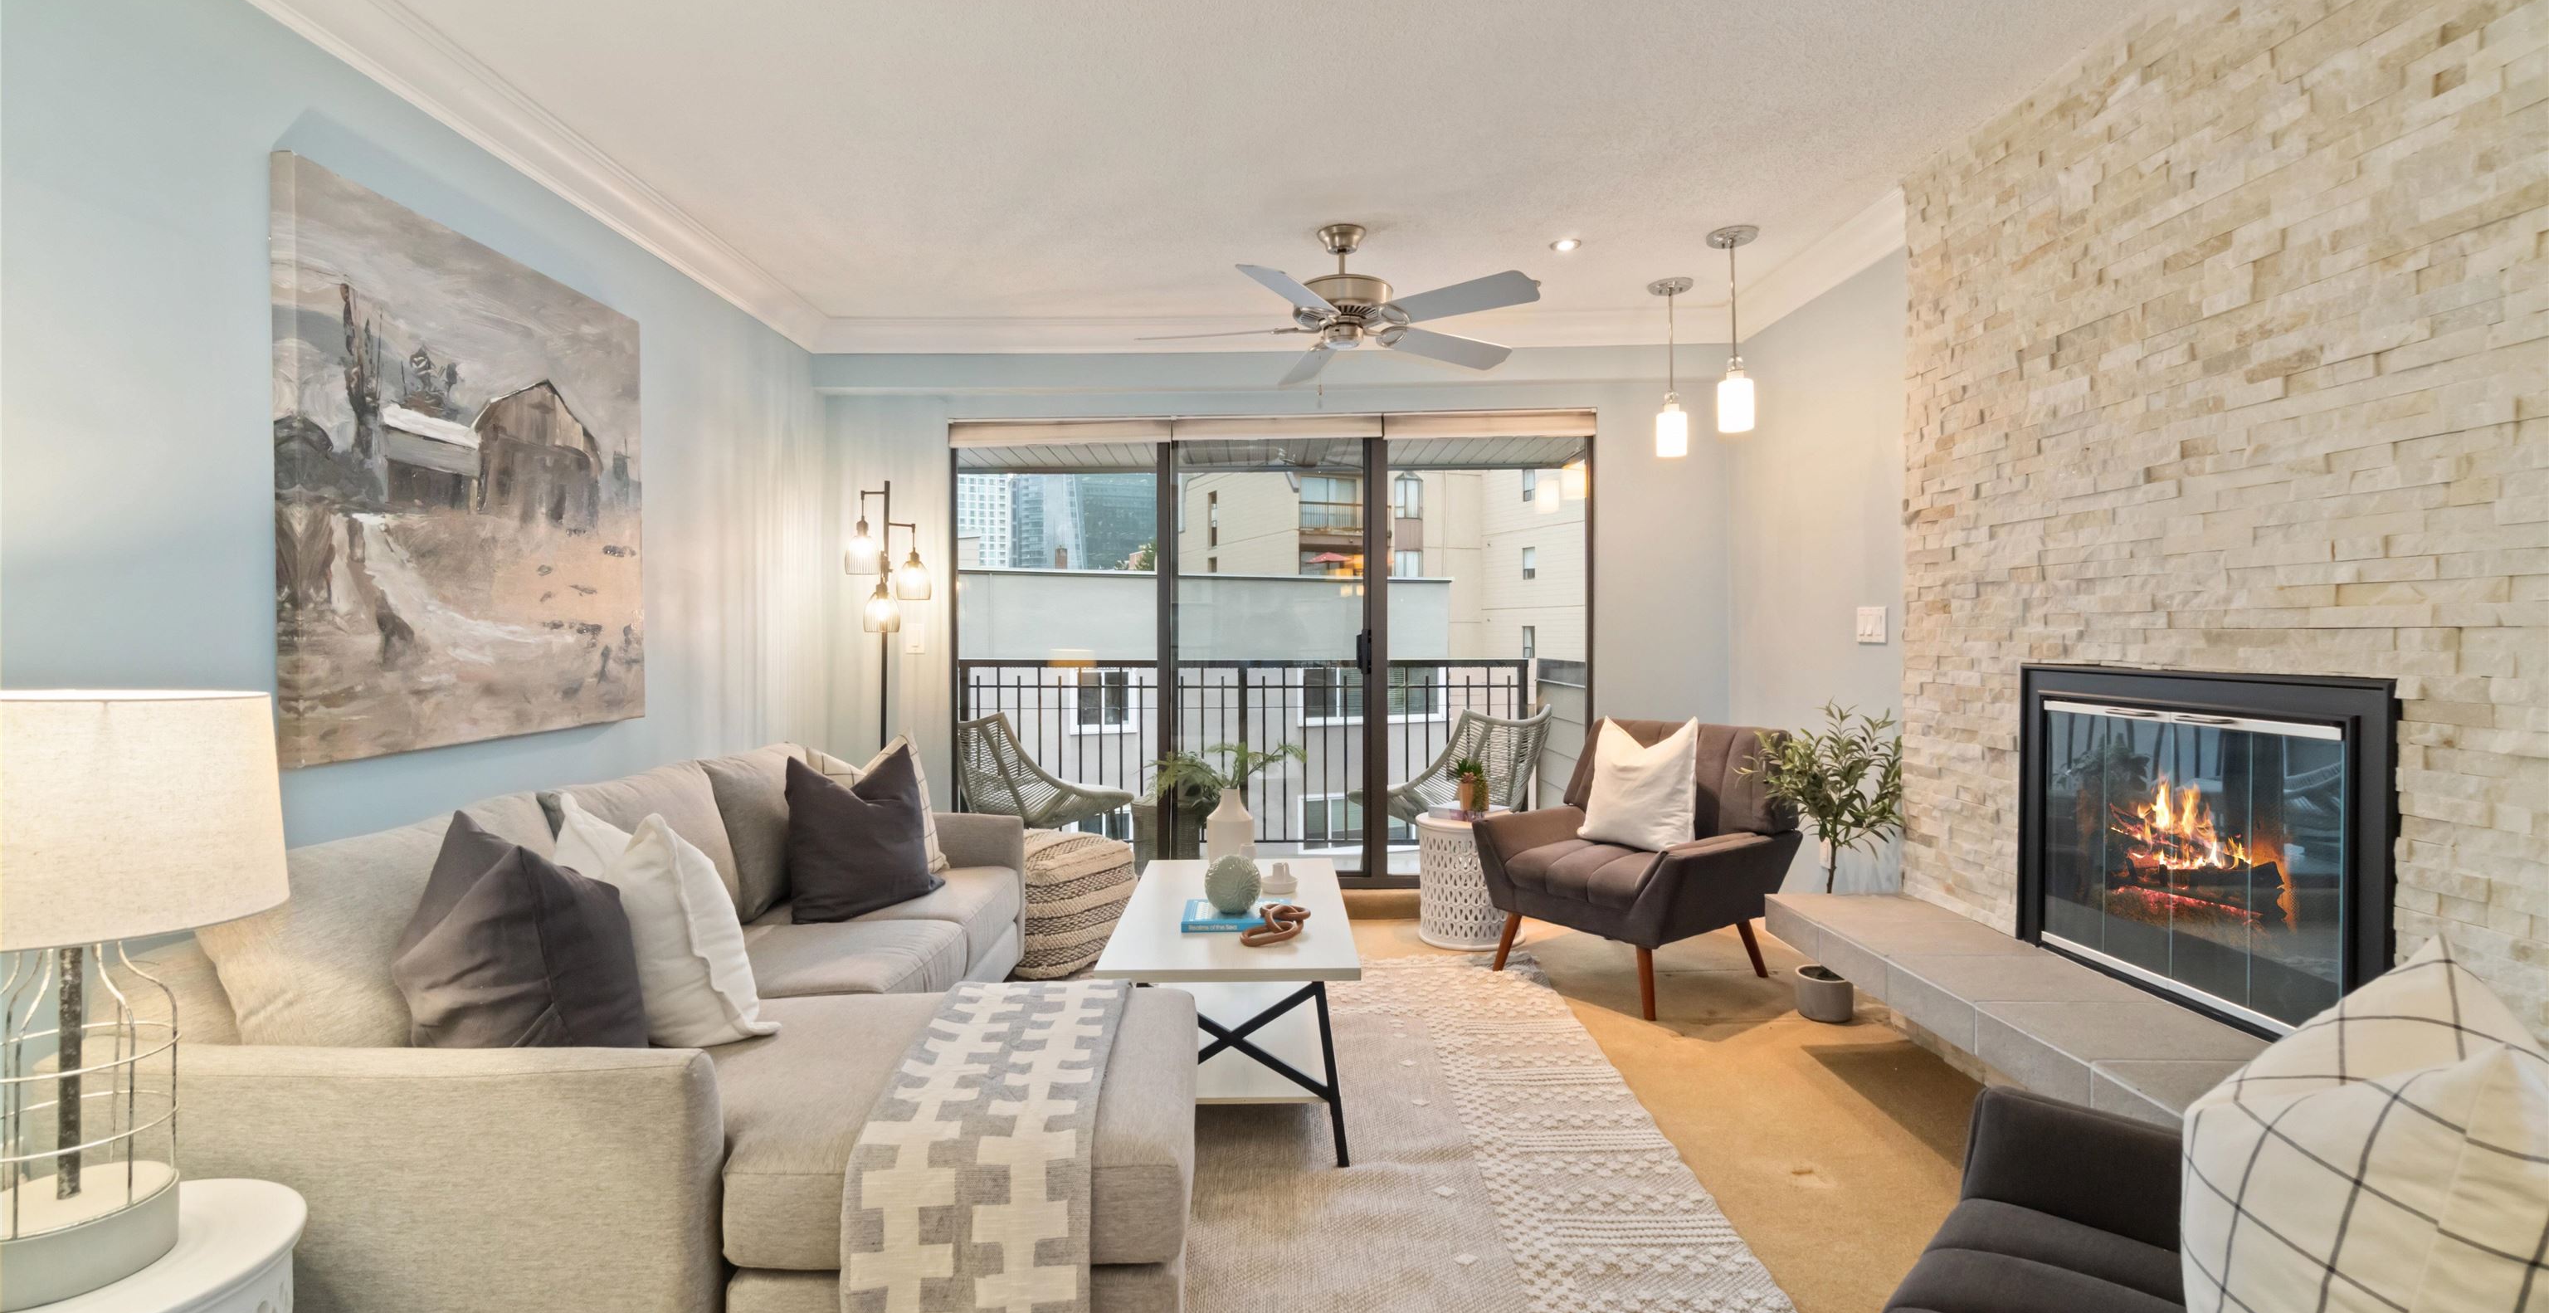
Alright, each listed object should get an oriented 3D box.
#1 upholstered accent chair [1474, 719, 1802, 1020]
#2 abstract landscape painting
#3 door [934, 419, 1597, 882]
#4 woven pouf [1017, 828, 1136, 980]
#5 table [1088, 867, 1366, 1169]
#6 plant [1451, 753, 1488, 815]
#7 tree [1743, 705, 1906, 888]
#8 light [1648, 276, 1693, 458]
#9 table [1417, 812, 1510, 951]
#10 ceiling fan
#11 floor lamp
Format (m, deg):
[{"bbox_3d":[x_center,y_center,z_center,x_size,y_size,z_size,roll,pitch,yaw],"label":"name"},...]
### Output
[{"bbox_3d":[1.276,0.690,3.743,0.820,0.850,0.760,-1,2,-37],"label":"upholstered accent chair"},{"bbox_3d":[-1.821,-0.373,2.504,0.045,1.130,1.090,0,1,-1],"label":"abstract landscape painting"},{"bbox_3d":[-0.004,0.003,4.462,2.680,1.970,0.120,0,1,-1],"label":"door"},{"bbox_3d":[-0.815,0.903,3.965,0.460,0.430,0.460,1,2,37],"label":"woven pouf"},{"bbox_3d":[-0.103,0.910,2.922,0.590,0.460,1.125,0,1,-1],"label":"table"},{"bbox_3d":[0.756,0.493,4.141,0.140,0.235,0.140,0,1,-1],"label":"plant"},{"bbox_3d":[1.660,0.634,3.333,0.450,0.980,0.450,0,1,-1],"label":"tree"},{"bbox_3d":[1.438,-1.028,3.851,0.160,0.620,0.160,0,1,-1],"label":"light"},{"bbox_3d":[0.782,0.871,4.200,0.410,0.470,0.410,0,1,-1],"label":"table"},{"bbox_3d":[0.218,-1.130,3.276,1.280,0.390,1.280,0,1,-1],"label":"ceiling fan"},{"bbox_3d":[-1.386,0.249,3.793,0.310,1.750,0.270,0,1,-1],"label":"floor lamp"}]

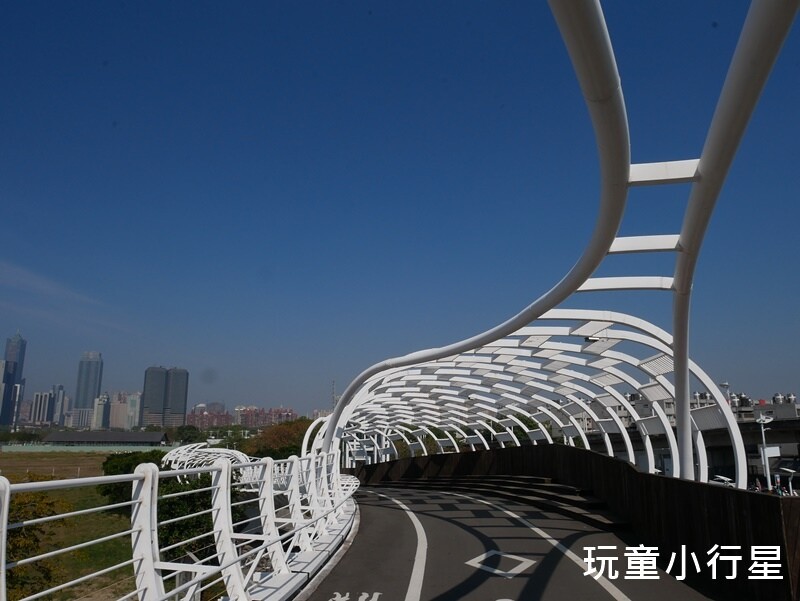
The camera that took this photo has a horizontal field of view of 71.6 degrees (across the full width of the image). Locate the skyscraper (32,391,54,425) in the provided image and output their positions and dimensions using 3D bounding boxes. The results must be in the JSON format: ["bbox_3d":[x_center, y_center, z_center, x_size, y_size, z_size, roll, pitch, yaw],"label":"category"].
[{"bbox_3d":[-560.540,171.520,871.320,21.400,54.100,15.000,3,-13,-14],"label":"skyscraper"}]

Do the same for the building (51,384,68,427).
[{"bbox_3d":[-672.220,207.520,1093.600,12.900,78.400,11.600,3,-13,-14],"label":"building"}]

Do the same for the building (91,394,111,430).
[{"bbox_3d":[-308.460,115.940,571.910,11.800,35.100,9.400,2,-12,-10],"label":"building"}]

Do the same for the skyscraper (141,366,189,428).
[{"bbox_3d":[-414.180,171.690,983.420,63.700,101.500,28.700,3,-13,-15],"label":"skyscraper"}]

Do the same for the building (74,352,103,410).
[{"bbox_3d":[-679.120,193.980,1210.720,35.600,154.800,30.200,3,-13,-14],"label":"building"}]

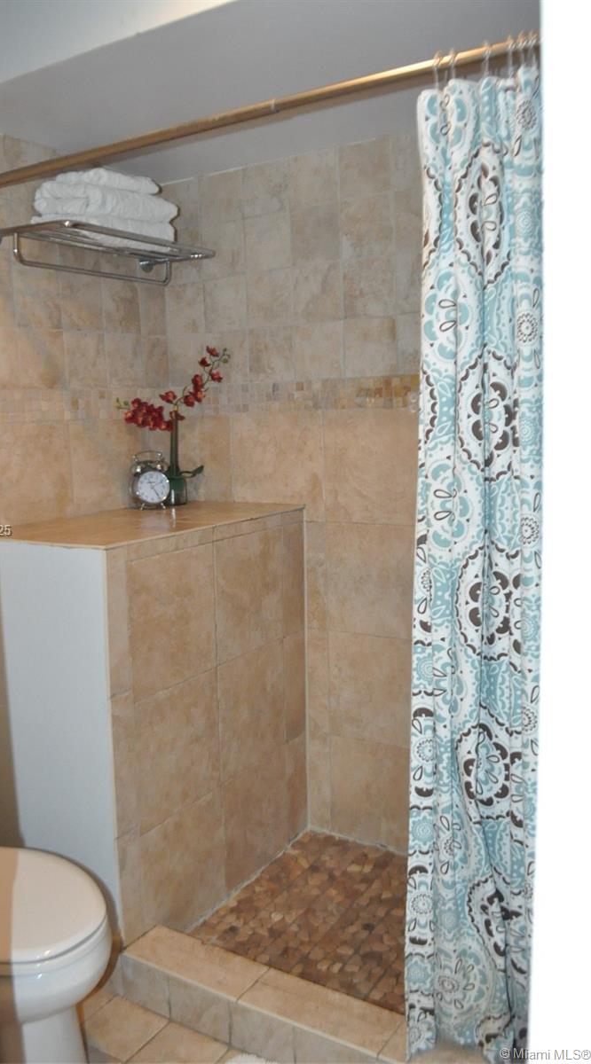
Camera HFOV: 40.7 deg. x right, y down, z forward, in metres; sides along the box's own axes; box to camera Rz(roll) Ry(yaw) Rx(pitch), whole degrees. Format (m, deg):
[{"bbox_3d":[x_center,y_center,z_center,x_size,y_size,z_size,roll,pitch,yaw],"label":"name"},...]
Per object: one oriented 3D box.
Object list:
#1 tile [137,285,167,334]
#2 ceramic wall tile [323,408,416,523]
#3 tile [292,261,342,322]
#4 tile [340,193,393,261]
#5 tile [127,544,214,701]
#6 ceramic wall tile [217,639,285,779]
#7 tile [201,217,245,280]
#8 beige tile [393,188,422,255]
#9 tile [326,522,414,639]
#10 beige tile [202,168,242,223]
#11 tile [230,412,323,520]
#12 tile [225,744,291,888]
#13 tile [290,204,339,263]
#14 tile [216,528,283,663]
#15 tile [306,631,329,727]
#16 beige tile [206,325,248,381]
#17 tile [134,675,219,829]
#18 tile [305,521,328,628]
[{"bbox_3d":[-0.461,-0.707,2.550,0.012,0.160,0.127,3,9,31],"label":"tile"},{"bbox_3d":[0.225,-0.188,2.276,0.328,0.332,0.010,4,10,33],"label":"ceramic wall tile"},{"bbox_3d":[0.067,-0.691,2.317,0.160,0.160,0.012,3,9,31],"label":"tile"},{"bbox_3d":[0.206,-0.862,2.263,0.164,0.164,0.012,3,8,31],"label":"tile"},{"bbox_3d":[-0.289,0.204,1.880,0.012,0.318,0.309,3,9,31],"label":"tile"},{"bbox_3d":[-0.117,0.482,2.186,0.012,0.317,0.309,3,9,31],"label":"ceramic wall tile"},{"bbox_3d":[-0.221,-0.874,2.463,0.168,0.157,0.010,4,10,33],"label":"tile"},{"bbox_3d":[0.347,-0.854,2.177,0.160,0.160,0.012,3,9,30],"label":"beige tile"},{"bbox_3d":[0.244,0.145,2.391,0.333,0.337,0.012,3,9,30],"label":"tile"},{"bbox_3d":[-0.217,-0.983,2.366,0.157,0.129,0.012,3,9,31],"label":"beige tile"},{"bbox_3d":[-0.052,-0.198,2.463,0.327,0.327,0.012,3,9,31],"label":"tile"},{"bbox_3d":[-0.113,0.819,2.332,0.012,0.313,0.331,3,8,31],"label":"tile"},{"bbox_3d":[0.058,-0.851,2.284,0.157,0.143,0.010,4,10,33],"label":"tile"},{"bbox_3d":[-0.127,0.170,2.254,0.012,0.331,0.331,3,8,31],"label":"tile"},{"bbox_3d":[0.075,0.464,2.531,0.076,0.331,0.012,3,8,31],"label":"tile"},{"bbox_3d":[-0.207,-0.544,2.505,0.160,0.160,0.012,3,9,31],"label":"beige tile"},{"bbox_3d":[-0.290,0.544,2.004,0.010,0.330,0.310,4,10,33],"label":"tile"},{"bbox_3d":[0.066,0.136,2.494,0.072,0.337,0.012,3,9,30],"label":"tile"}]

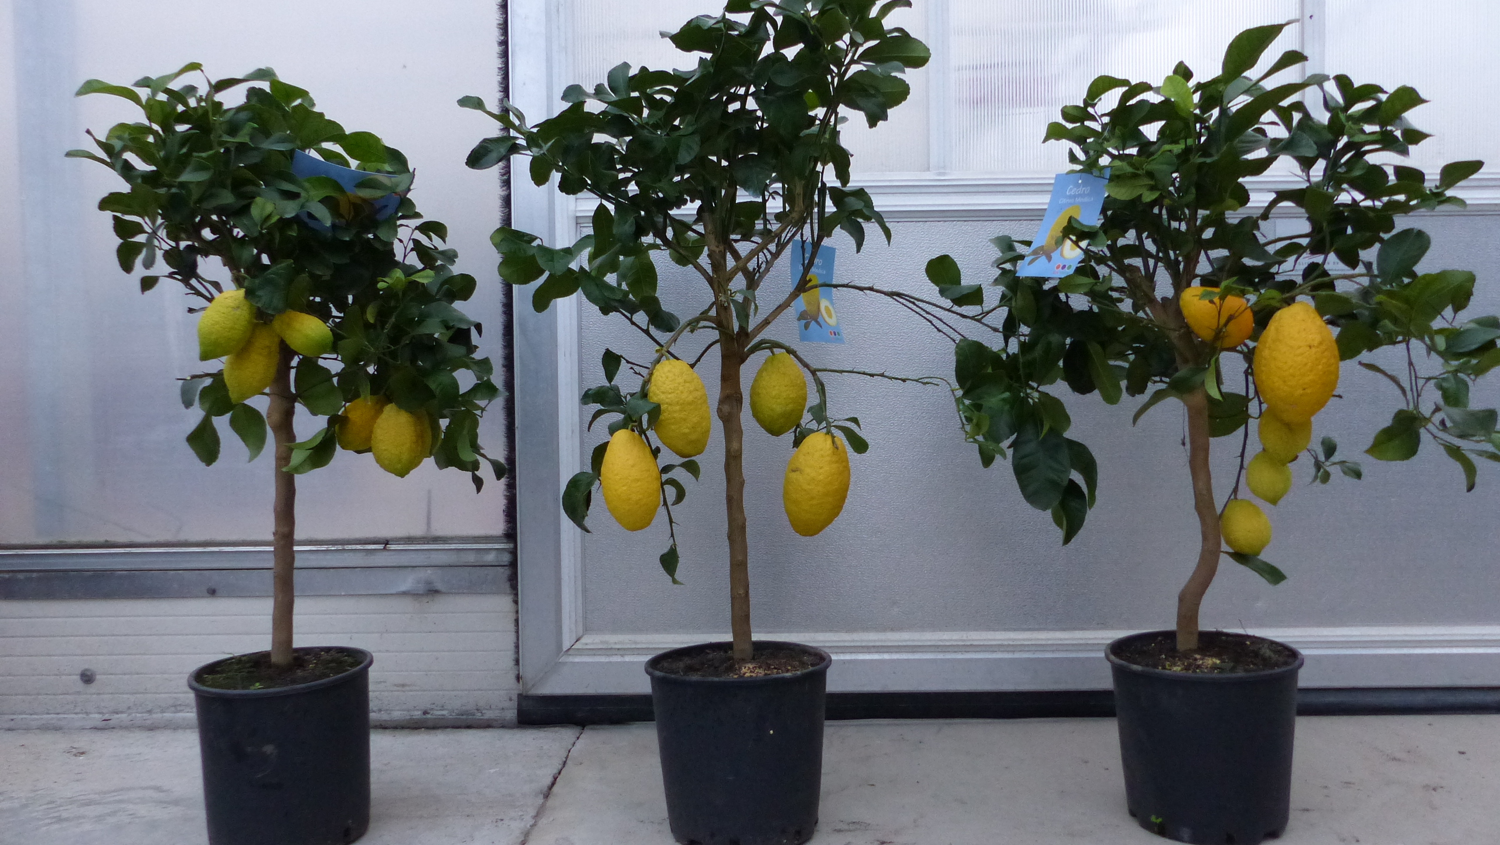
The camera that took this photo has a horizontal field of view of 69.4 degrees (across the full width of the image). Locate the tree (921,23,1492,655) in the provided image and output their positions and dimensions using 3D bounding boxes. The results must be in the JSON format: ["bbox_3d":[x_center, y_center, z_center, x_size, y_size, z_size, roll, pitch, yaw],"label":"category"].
[{"bbox_3d":[0.624,-0.112,1.476,0.776,0.861,0.640,-1,1,0],"label":"tree"}]

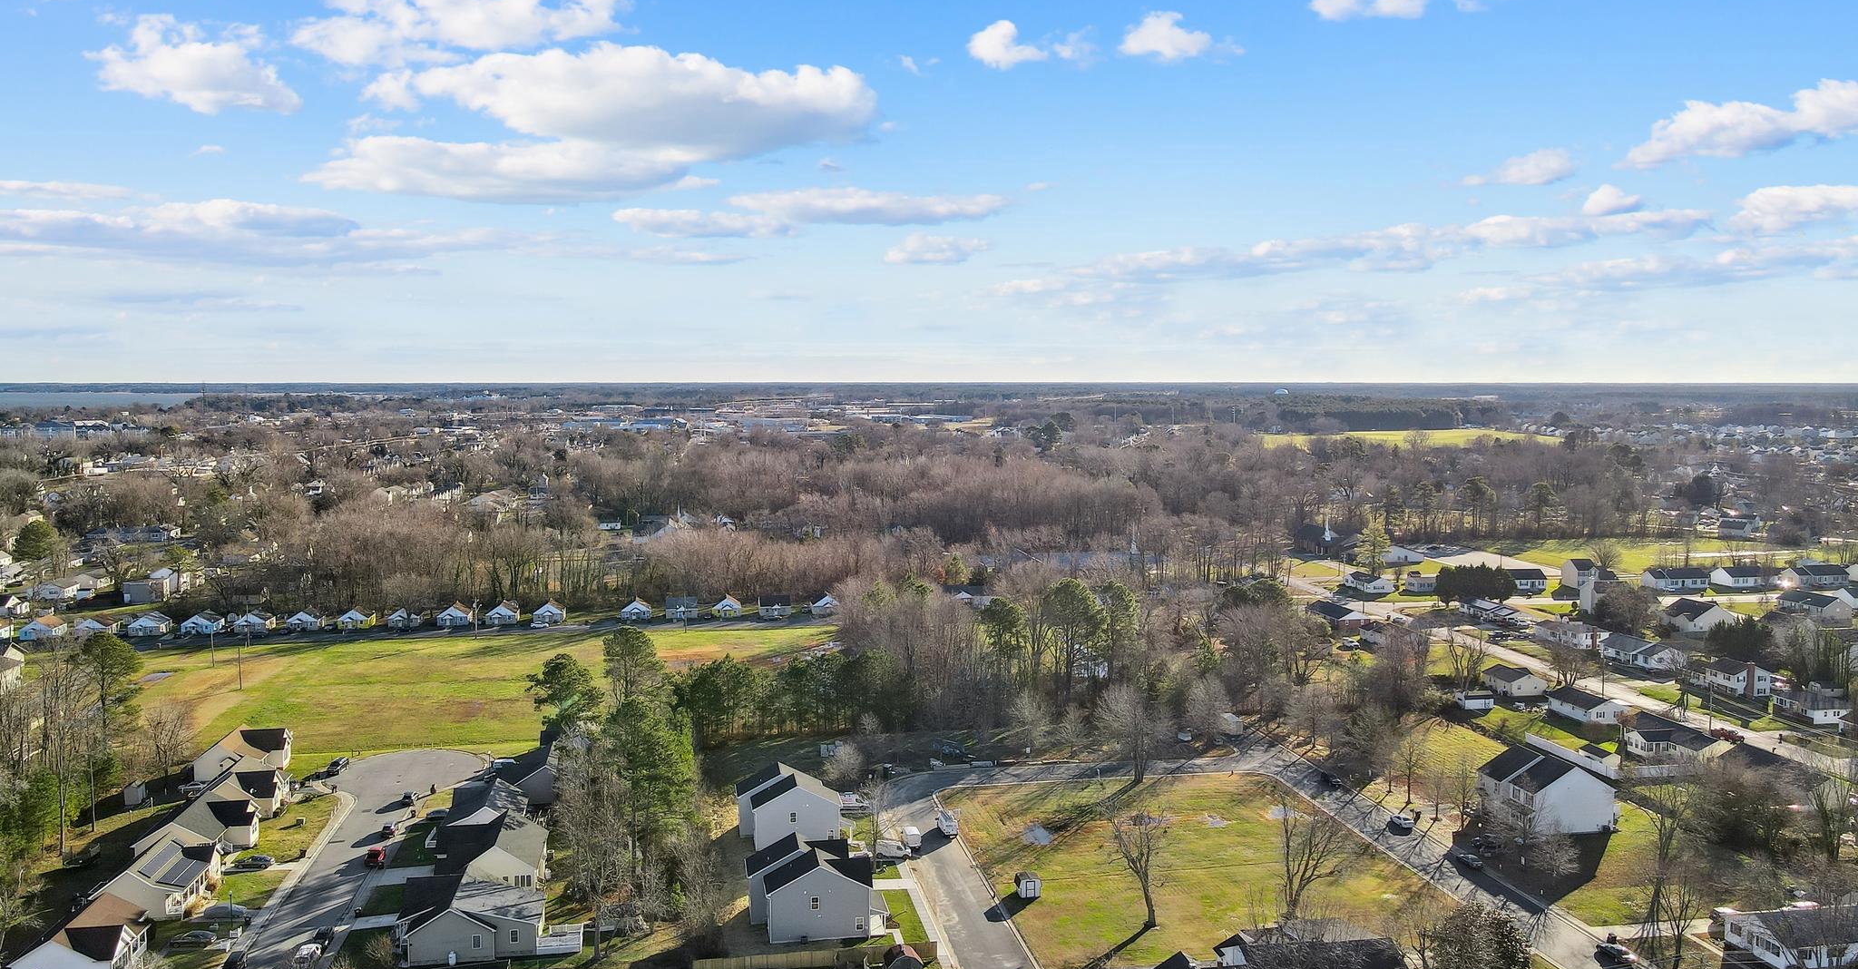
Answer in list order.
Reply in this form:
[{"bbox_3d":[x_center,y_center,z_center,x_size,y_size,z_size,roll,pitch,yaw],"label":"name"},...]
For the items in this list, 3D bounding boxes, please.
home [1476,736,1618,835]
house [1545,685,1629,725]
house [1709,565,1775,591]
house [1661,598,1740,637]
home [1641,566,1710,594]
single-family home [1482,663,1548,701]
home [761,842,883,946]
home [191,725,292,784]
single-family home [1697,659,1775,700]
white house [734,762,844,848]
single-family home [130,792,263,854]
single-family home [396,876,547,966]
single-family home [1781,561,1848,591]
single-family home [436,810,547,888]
[{"bbox_3d":[88.750,43.470,185.430,13.820,9.150,11.990,-1,5,-8],"label":"home"},{"bbox_3d":[129.377,43.337,254.377,8.410,4.850,13.270,-1,5,-10],"label":"house"},{"bbox_3d":[263.445,29.624,416.770,15.250,5.740,9.500,-1,5,-10],"label":"house"},{"bbox_3d":[206.071,34.844,344.966,14.850,7.030,13.370,-1,5,-10],"label":"house"},{"bbox_3d":[226.600,28.580,391.470,17.880,5.280,7.620,-1,5,-9],"label":"home"},{"bbox_3d":[125.214,41.670,274.786,8.710,4.850,10.890,-1,5,-10],"label":"single-family home"},{"bbox_3d":[-12.100,46.900,147.850,13.410,8.430,6.300,-1,5,-10],"label":"home"},{"bbox_3d":[-110.890,43.270,209.140,11.990,5.690,12.400,-1,5,-10],"label":"home"},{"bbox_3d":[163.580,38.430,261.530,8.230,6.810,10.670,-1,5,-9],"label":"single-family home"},{"bbox_3d":[-20.167,46.694,188.354,15.440,8.910,12.870,-1,5,-10],"label":"white house"},{"bbox_3d":[-102.900,48.642,183.358,13.860,5.840,14.450,-1,5,-10],"label":"single-family home"},{"bbox_3d":[-51.660,48.330,145.390,15.750,6.000,12.400,-1,5,-9],"label":"single-family home"},{"bbox_3d":[288.596,29.378,419.788,18.710,5.740,9.310,-1,5,-10],"label":"single-family home"},{"bbox_3d":[-58.691,49.267,172.672,14.060,6.340,14.850,-1,5,-10],"label":"single-family home"}]

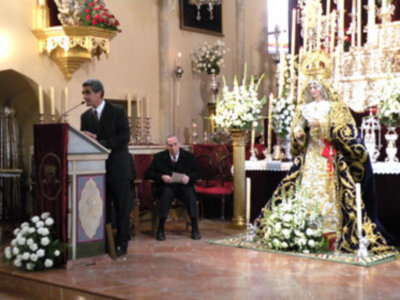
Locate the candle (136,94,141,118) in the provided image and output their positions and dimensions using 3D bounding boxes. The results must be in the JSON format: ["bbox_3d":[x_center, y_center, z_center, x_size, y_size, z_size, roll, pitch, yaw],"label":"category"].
[{"bbox_3d":[-0.855,-0.605,9.000,0.047,0.330,0.047,0,0,0],"label":"candle"}]

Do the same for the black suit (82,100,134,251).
[{"bbox_3d":[-0.900,0.250,6.430,0.480,1.470,0.540,0,0,-41],"label":"black suit"}]

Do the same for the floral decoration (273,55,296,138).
[{"bbox_3d":[1.214,-0.769,9.300,0.350,1.200,0.350,0,0,23],"label":"floral decoration"}]

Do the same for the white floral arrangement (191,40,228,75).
[{"bbox_3d":[0.150,-1.458,10.200,0.580,0.530,0.520,0,0,-18],"label":"white floral arrangement"}]

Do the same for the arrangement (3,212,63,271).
[{"bbox_3d":[-1.500,0.780,5.800,0.520,0.500,0.460,0,0,23],"label":"arrangement"}]

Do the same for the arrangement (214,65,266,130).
[{"bbox_3d":[0.538,-0.698,8.600,0.680,0.870,0.620,0,0,12],"label":"arrangement"}]

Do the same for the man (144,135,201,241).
[{"bbox_3d":[-0.330,0.415,7.780,0.660,1.210,0.780,0,0,-8],"label":"man"}]

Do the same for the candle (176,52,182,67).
[{"bbox_3d":[-0.310,-1.371,9.800,0.060,0.200,0.060,0,0,0],"label":"candle"}]

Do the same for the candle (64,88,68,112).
[{"bbox_3d":[-1.692,-0.640,8.200,0.045,0.330,0.045,0,0,0],"label":"candle"}]

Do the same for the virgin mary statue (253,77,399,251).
[{"bbox_3d":[1.290,0.130,7.200,1.600,1.780,1.100,0,0,38],"label":"virgin mary statue"}]

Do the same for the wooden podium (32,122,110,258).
[{"bbox_3d":[-1.252,0.395,6.340,0.540,1.250,0.520,0,0,42],"label":"wooden podium"}]

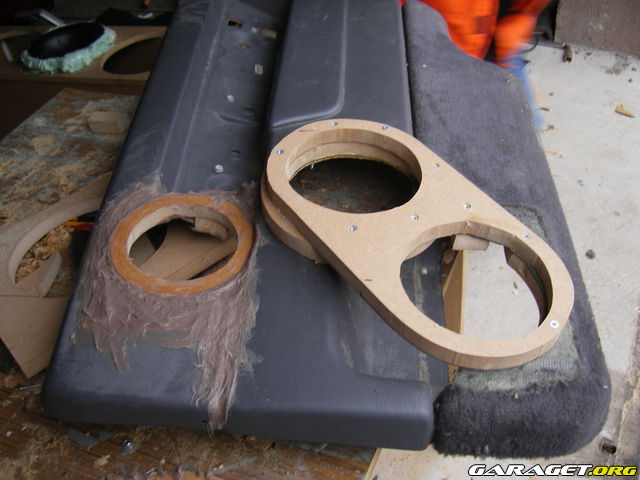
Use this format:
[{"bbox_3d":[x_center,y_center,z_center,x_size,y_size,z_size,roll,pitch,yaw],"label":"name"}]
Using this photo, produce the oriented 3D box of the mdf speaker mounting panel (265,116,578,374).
[{"bbox_3d":[0.089,-0.007,0.697,0.196,0.045,0.383,-26,53,-26],"label":"mdf speaker mounting panel"}]

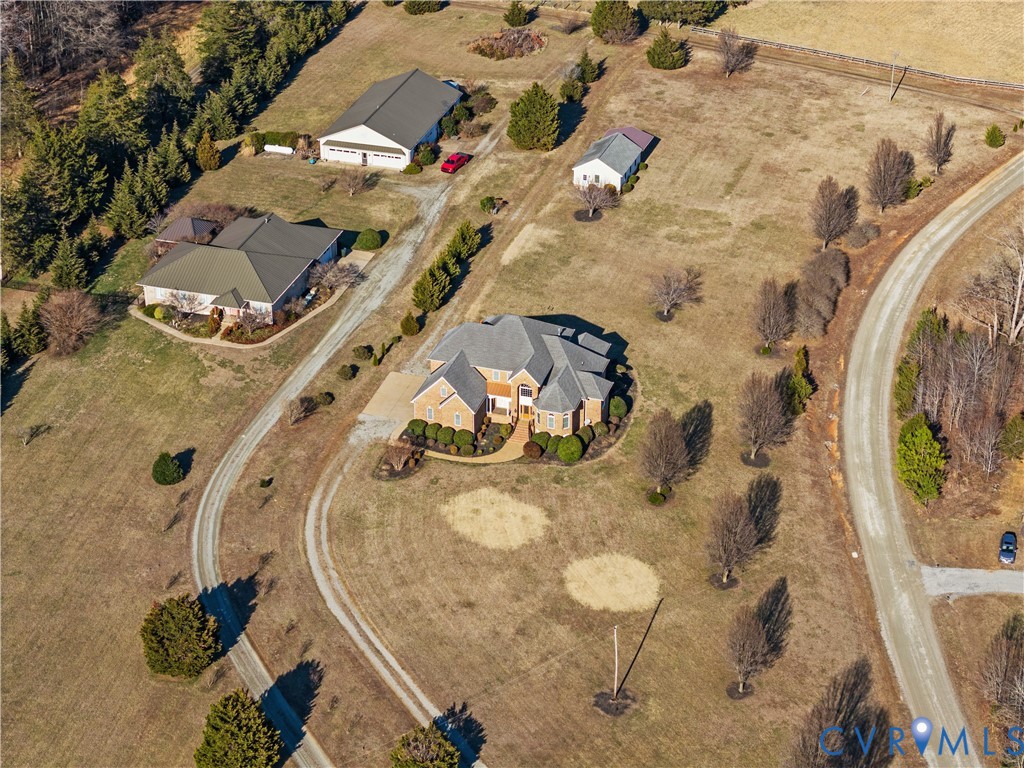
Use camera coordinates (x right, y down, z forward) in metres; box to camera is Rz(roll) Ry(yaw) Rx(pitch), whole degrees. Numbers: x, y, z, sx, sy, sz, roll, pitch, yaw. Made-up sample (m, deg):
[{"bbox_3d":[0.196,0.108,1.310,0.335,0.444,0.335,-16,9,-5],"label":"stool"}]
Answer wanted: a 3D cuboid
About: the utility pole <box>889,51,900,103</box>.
[{"bbox_3d":[64.010,-51.680,348.180,0.890,9.030,0.450,0,30,0],"label":"utility pole"}]

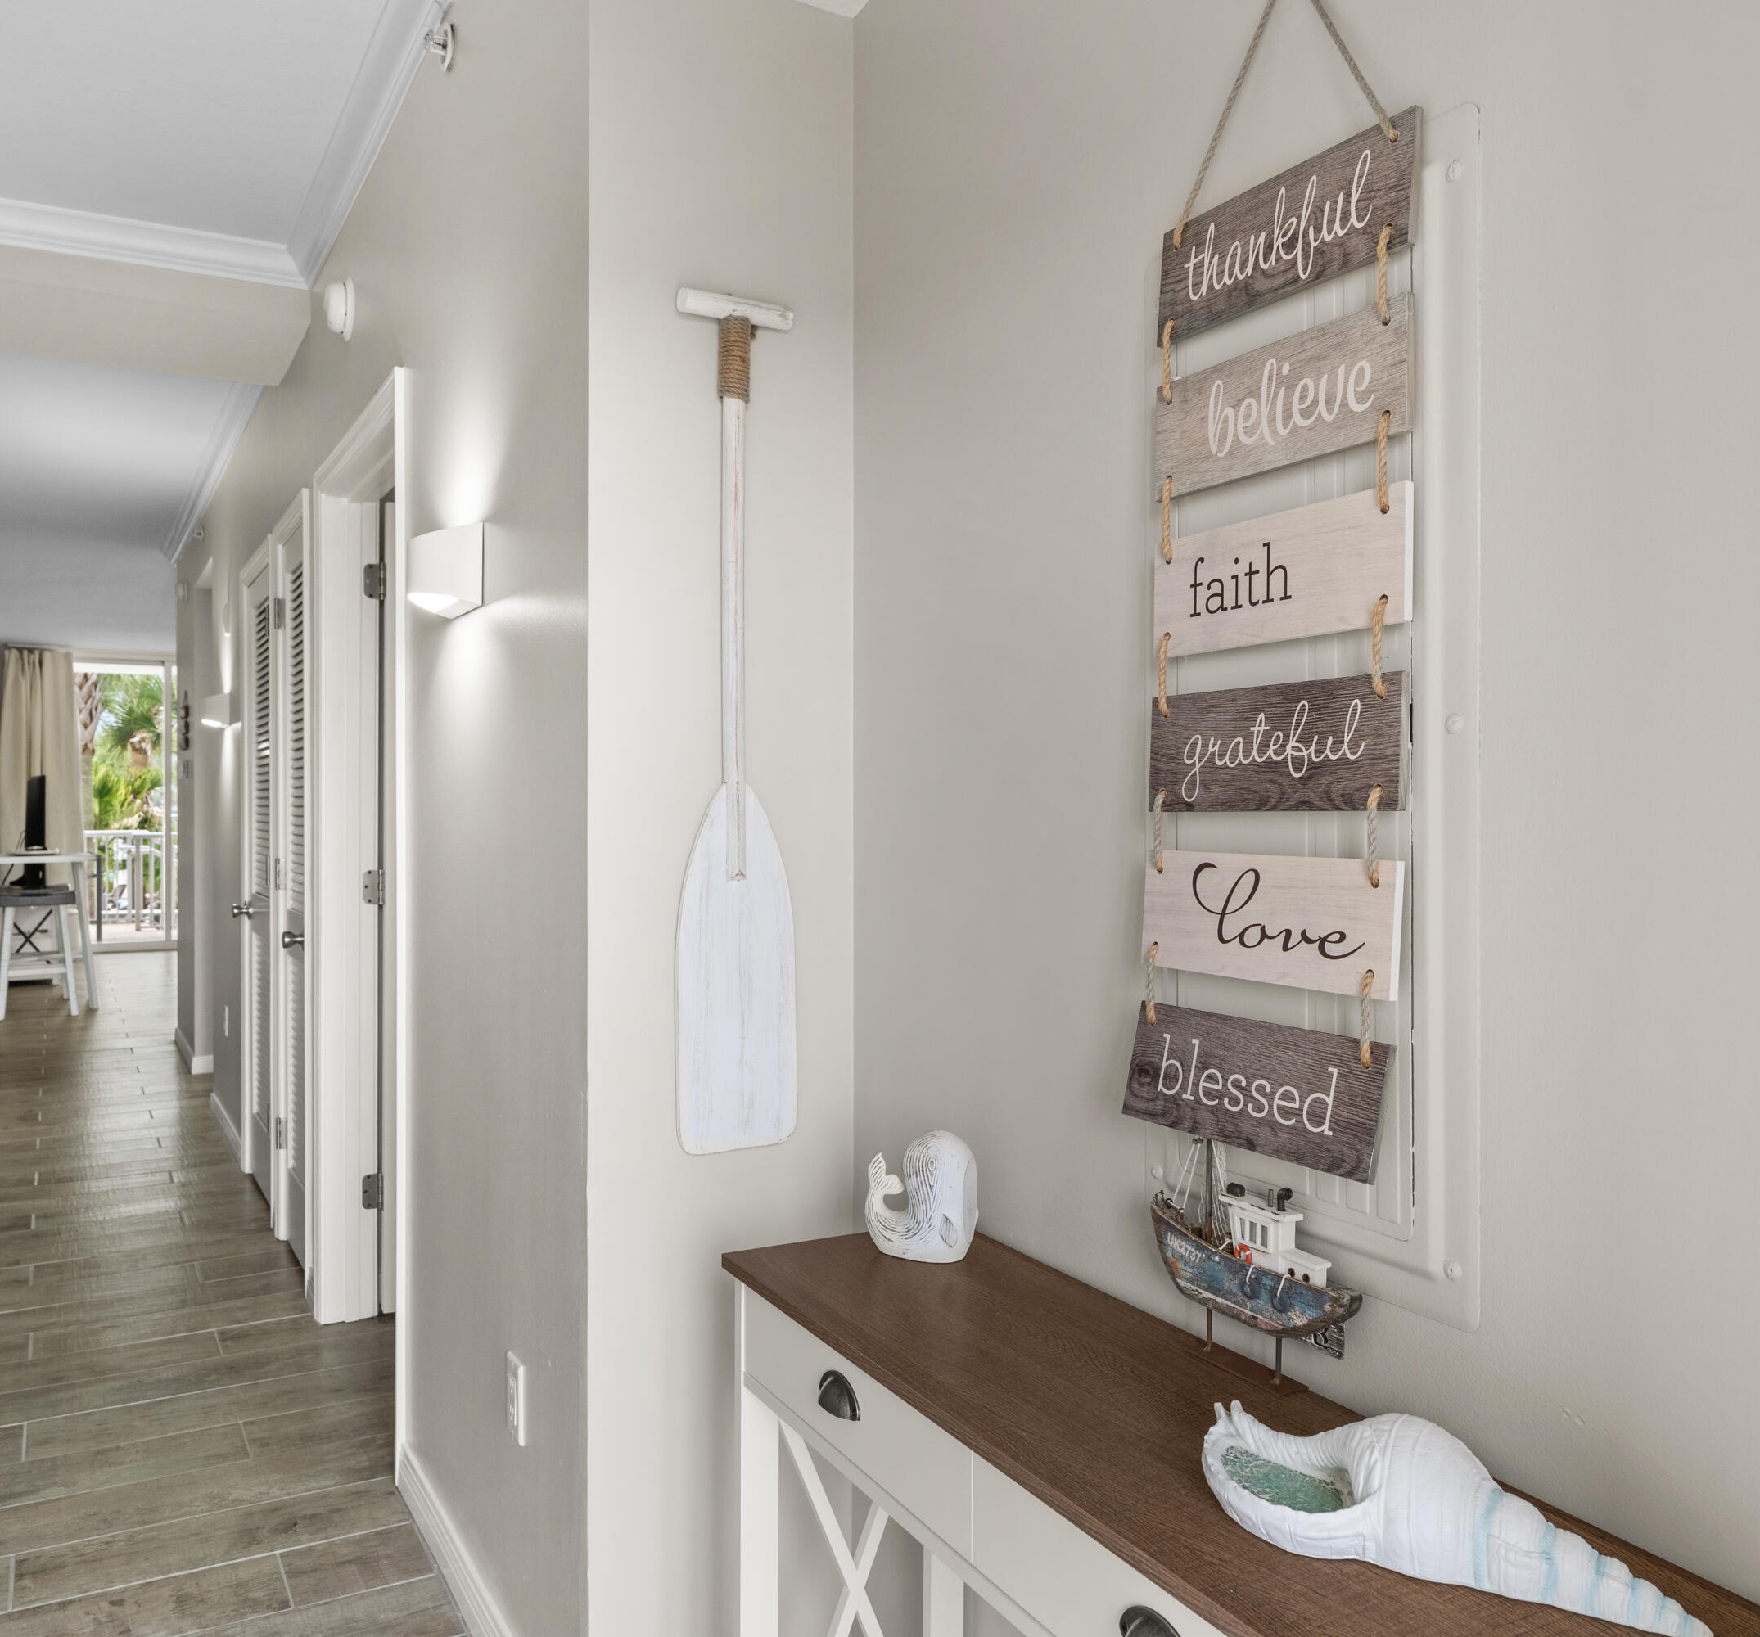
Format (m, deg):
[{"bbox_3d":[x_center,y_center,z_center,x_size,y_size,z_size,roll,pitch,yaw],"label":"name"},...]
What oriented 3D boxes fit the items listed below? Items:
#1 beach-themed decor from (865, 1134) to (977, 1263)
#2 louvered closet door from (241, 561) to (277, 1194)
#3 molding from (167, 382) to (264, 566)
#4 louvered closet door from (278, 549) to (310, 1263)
[{"bbox_3d":[0.048,0.421,1.611,0.124,0.136,0.080,0,1,25],"label":"beach-themed decor"},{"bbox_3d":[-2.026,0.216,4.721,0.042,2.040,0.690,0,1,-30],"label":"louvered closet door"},{"bbox_3d":[-2.933,-1.436,6.197,0.062,0.080,4.220,0,1,-30],"label":"molding"},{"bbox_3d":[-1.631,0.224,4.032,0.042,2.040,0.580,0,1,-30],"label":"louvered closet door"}]

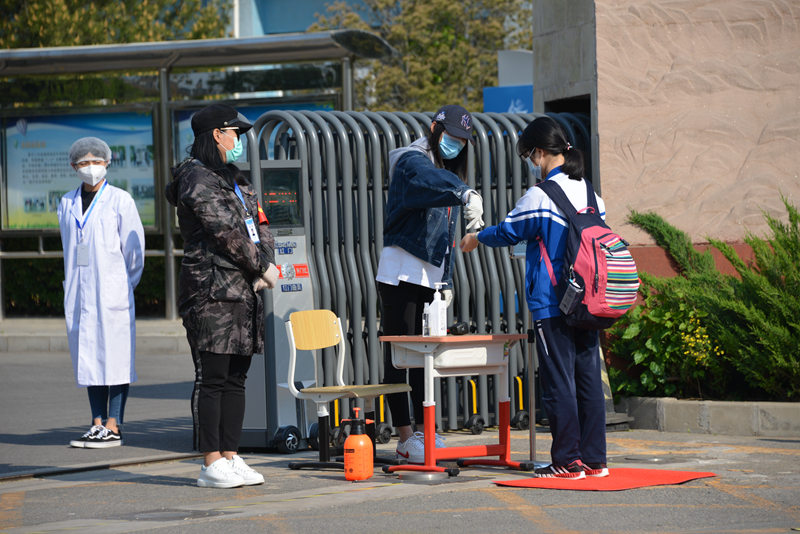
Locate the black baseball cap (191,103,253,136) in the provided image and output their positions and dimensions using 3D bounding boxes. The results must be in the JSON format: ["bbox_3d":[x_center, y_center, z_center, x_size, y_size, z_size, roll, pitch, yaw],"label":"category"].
[{"bbox_3d":[-0.770,-0.637,16.400,0.268,0.140,0.180,0,1,6],"label":"black baseball cap"}]

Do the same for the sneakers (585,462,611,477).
[{"bbox_3d":[0.831,0.891,16.930,0.260,0.100,0.095,-1,1,32],"label":"sneakers"}]

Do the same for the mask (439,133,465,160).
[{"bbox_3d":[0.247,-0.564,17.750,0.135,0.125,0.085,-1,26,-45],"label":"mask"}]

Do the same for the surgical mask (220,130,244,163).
[{"bbox_3d":[-0.727,-0.519,16.400,0.100,0.135,0.140,0,1,6],"label":"surgical mask"}]

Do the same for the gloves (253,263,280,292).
[{"bbox_3d":[-0.575,0.045,16.330,0.125,0.135,0.140,0,1,17],"label":"gloves"}]

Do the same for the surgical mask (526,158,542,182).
[{"bbox_3d":[0.619,-0.447,17.250,0.085,0.125,0.135,-28,-13,27],"label":"surgical mask"}]

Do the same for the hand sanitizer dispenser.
[{"bbox_3d":[0.173,0.192,16.950,0.090,0.238,0.070,0,1,12],"label":"hand sanitizer dispenser"}]

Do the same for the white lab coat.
[{"bbox_3d":[-1.556,0.086,19.630,0.440,1.070,0.300,-1,1,25],"label":"white lab coat"}]

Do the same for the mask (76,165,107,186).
[{"bbox_3d":[-1.592,-0.472,19.500,0.150,0.115,0.090,-1,1,-1],"label":"mask"}]

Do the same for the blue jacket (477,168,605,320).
[{"bbox_3d":[0.645,-0.103,17.280,0.530,0.690,0.470,1,1,44],"label":"blue jacket"}]

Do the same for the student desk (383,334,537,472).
[{"bbox_3d":[0.247,0.622,17.194,0.420,0.624,0.600,1,1,41],"label":"student desk"}]

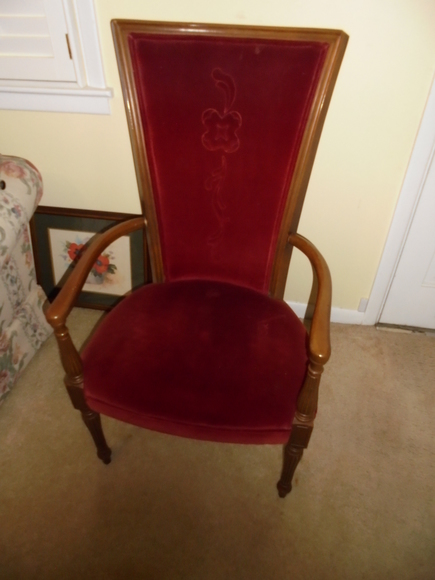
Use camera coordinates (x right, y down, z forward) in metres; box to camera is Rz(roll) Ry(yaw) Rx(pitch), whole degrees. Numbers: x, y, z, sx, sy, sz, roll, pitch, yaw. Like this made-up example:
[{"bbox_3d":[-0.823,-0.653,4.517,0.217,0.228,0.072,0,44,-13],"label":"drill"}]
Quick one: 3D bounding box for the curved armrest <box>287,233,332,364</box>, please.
[{"bbox_3d":[0.212,0.011,1.038,0.132,0.089,0.416,7,39,8],"label":"curved armrest"}]

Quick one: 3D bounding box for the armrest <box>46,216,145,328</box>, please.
[{"bbox_3d":[-0.293,-0.053,1.106,0.132,0.089,0.416,7,39,8],"label":"armrest"}]

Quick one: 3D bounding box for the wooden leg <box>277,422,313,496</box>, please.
[{"bbox_3d":[0.204,0.486,1.201,0.054,0.374,0.054,7,39,8],"label":"wooden leg"}]

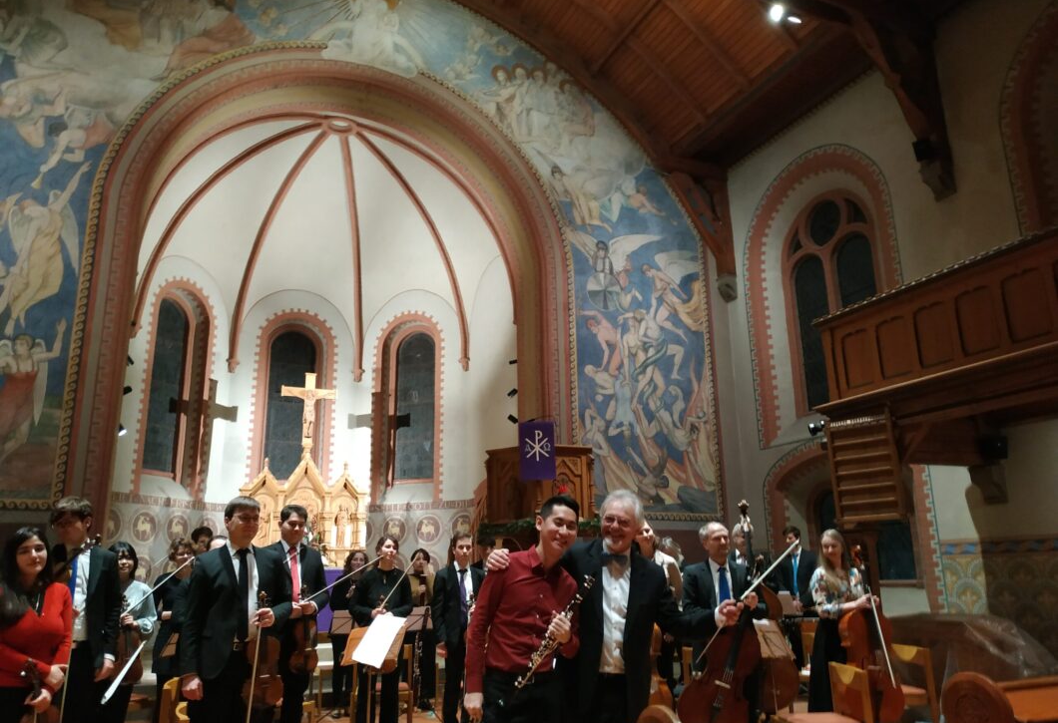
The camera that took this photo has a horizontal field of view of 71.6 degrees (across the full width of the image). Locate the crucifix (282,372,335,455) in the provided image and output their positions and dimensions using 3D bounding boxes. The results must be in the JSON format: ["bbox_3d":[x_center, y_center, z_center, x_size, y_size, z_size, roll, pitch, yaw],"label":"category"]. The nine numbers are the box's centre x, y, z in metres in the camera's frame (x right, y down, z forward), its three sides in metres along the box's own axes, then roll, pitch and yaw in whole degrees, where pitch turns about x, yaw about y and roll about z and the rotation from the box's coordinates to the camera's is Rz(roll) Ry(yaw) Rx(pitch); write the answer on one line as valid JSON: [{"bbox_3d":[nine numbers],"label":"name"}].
[{"bbox_3d":[-3.472,0.812,11.593,0.855,1.290,0.180,7,-17,-25],"label":"crucifix"}]

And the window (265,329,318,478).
[{"bbox_3d":[-4.314,0.776,13.316,0.830,2.770,0.200,7,-17,-25],"label":"window"}]

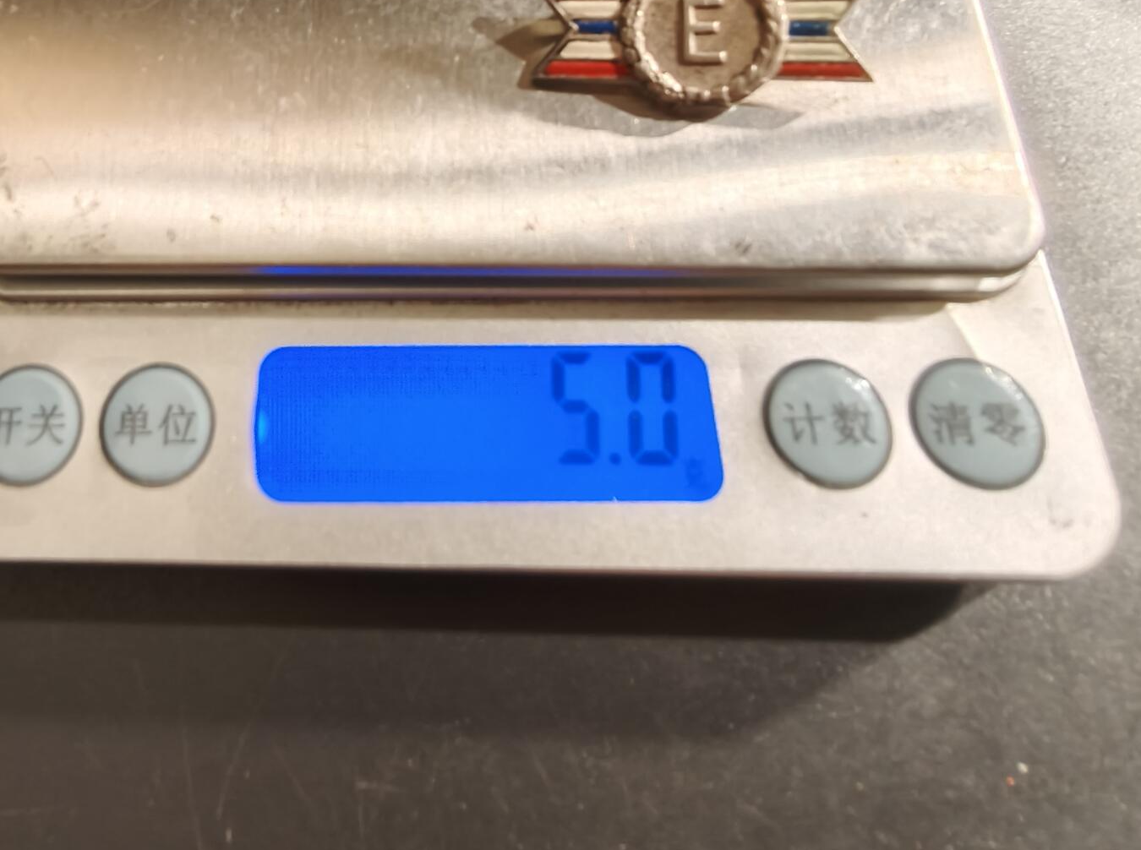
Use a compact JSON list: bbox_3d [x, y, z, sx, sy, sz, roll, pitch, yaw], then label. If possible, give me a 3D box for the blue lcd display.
[{"bbox_3d":[-0.007,0.000,0.092,0.042,0.003,0.015,-1,69,3],"label":"blue lcd display"}]

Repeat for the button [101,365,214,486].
[{"bbox_3d":[-0.037,0.000,0.093,0.011,0.003,0.012,-1,69,3],"label":"button"}]

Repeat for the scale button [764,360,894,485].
[{"bbox_3d":[0.022,0.000,0.089,0.011,0.003,0.012,-1,69,3],"label":"scale button"}]

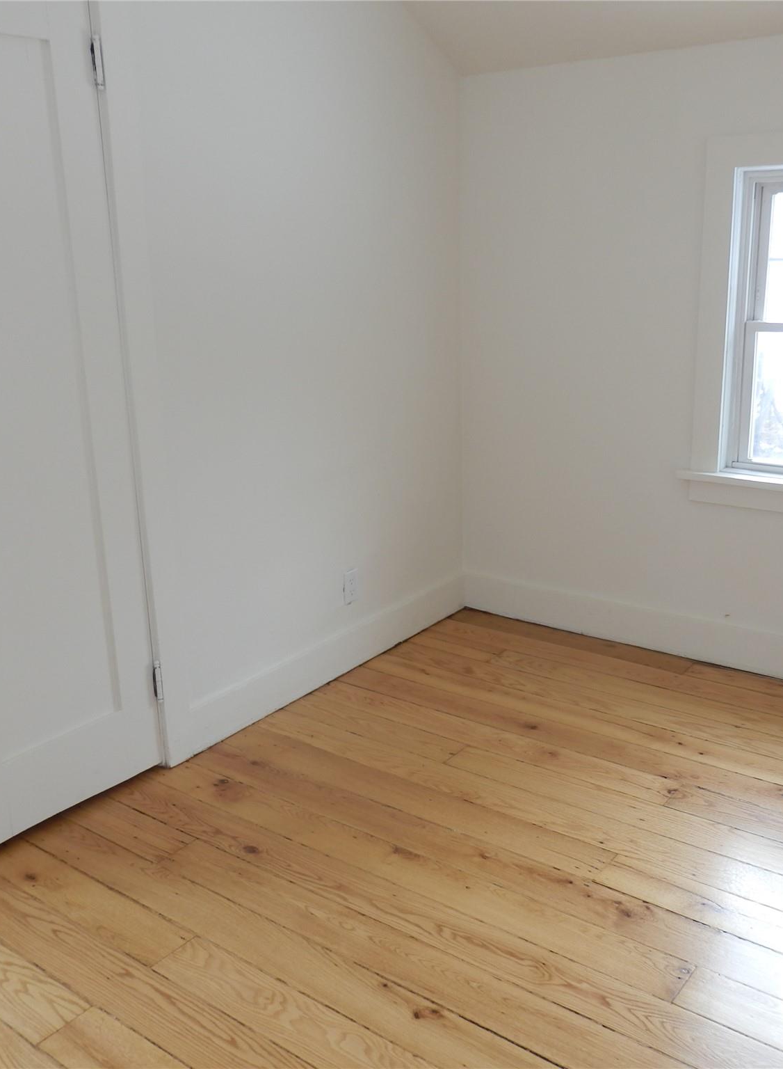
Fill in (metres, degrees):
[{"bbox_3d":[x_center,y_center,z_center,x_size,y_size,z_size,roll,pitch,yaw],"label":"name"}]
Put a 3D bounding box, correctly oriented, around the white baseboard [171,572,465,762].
[{"bbox_3d":[-0.166,0.411,3.603,0.025,0.146,1.559,10,20,35],"label":"white baseboard"}]

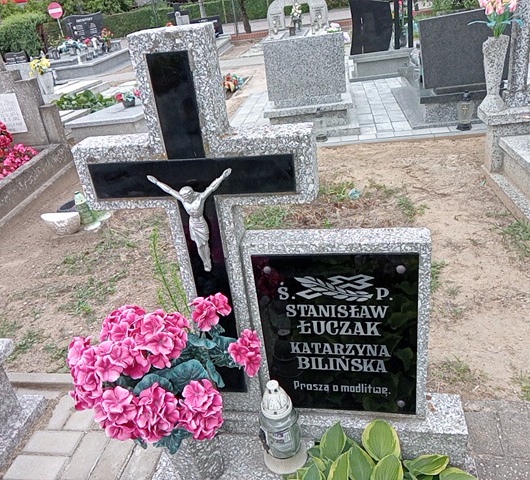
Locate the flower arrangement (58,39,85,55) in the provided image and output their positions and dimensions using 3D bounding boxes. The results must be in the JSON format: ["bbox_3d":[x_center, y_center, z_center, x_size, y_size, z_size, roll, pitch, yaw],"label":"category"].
[{"bbox_3d":[-5.420,-5.420,14.500,0.720,0.400,0.420,-3,26,9],"label":"flower arrangement"}]

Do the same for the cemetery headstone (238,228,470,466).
[{"bbox_3d":[0.289,0.313,1.573,0.622,0.719,0.169,-1,26,13],"label":"cemetery headstone"}]

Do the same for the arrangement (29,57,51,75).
[{"bbox_3d":[-3.296,-2.547,7.600,0.310,0.280,0.280,-3,26,9],"label":"arrangement"}]

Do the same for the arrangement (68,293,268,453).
[{"bbox_3d":[-0.258,0.351,1.318,0.470,0.345,0.290,-1,26,13],"label":"arrangement"}]

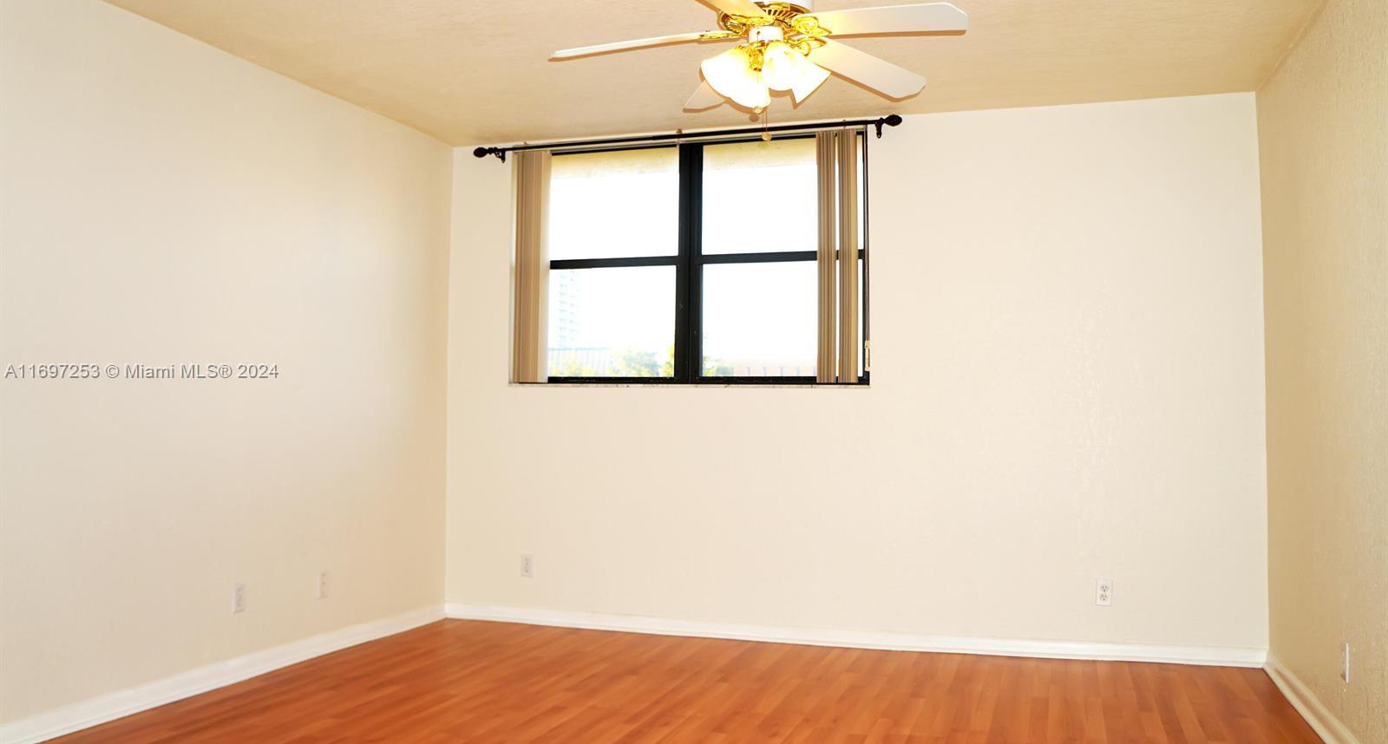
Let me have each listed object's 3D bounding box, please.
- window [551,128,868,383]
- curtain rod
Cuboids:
[{"bbox_3d":[-0.026,-0.537,5.171,1.800,1.218,0.090,0,-2,15],"label":"window"},{"bbox_3d":[-0.077,-1.115,5.052,2.148,0.082,0.112,0,-2,15],"label":"curtain rod"}]

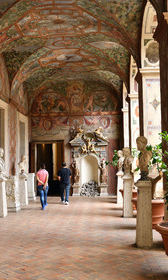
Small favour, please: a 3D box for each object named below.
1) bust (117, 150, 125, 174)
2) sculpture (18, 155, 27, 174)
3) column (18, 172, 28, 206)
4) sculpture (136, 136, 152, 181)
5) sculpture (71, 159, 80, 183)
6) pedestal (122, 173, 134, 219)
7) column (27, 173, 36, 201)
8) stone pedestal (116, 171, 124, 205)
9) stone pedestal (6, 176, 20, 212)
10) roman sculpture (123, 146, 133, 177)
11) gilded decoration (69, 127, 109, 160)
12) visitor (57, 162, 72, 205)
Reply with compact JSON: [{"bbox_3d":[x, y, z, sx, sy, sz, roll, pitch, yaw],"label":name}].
[{"bbox_3d":[1.472,0.871,14.947,0.360,0.880,0.520,-1,-4,2],"label":"bust"},{"bbox_3d":[-2.515,1.039,15.531,0.330,0.820,0.520,-1,-4,2],"label":"sculpture"},{"bbox_3d":[-2.455,2.046,15.235,0.310,1.196,0.440,-1,-4,3],"label":"column"},{"bbox_3d":[1.142,0.362,7.295,0.300,0.865,0.460,-1,-4,-5],"label":"sculpture"},{"bbox_3d":[-0.441,1.654,19.373,0.480,1.283,0.400,-1,-4,3],"label":"sculpture"},{"bbox_3d":[1.301,1.713,11.182,0.310,1.169,0.420,-1,-4,3],"label":"pedestal"},{"bbox_3d":[-2.496,2.186,17.577,0.500,1.242,0.450,-1,-4,3],"label":"column"},{"bbox_3d":[1.471,1.943,14.860,0.340,1.270,0.430,-1,-4,2],"label":"stone pedestal"},{"bbox_3d":[-2.578,1.943,13.492,0.440,1.240,0.520,-1,-4,2],"label":"stone pedestal"},{"bbox_3d":[1.283,0.675,11.254,0.300,0.911,0.480,-1,-4,-2],"label":"roman sculpture"},{"bbox_3d":[0.237,0.209,19.491,1.950,1.722,0.500,-1,-4,3],"label":"gilded decoration"},{"bbox_3d":[-0.791,1.796,15.463,0.560,1.720,0.420,-1,-4,2],"label":"visitor"}]

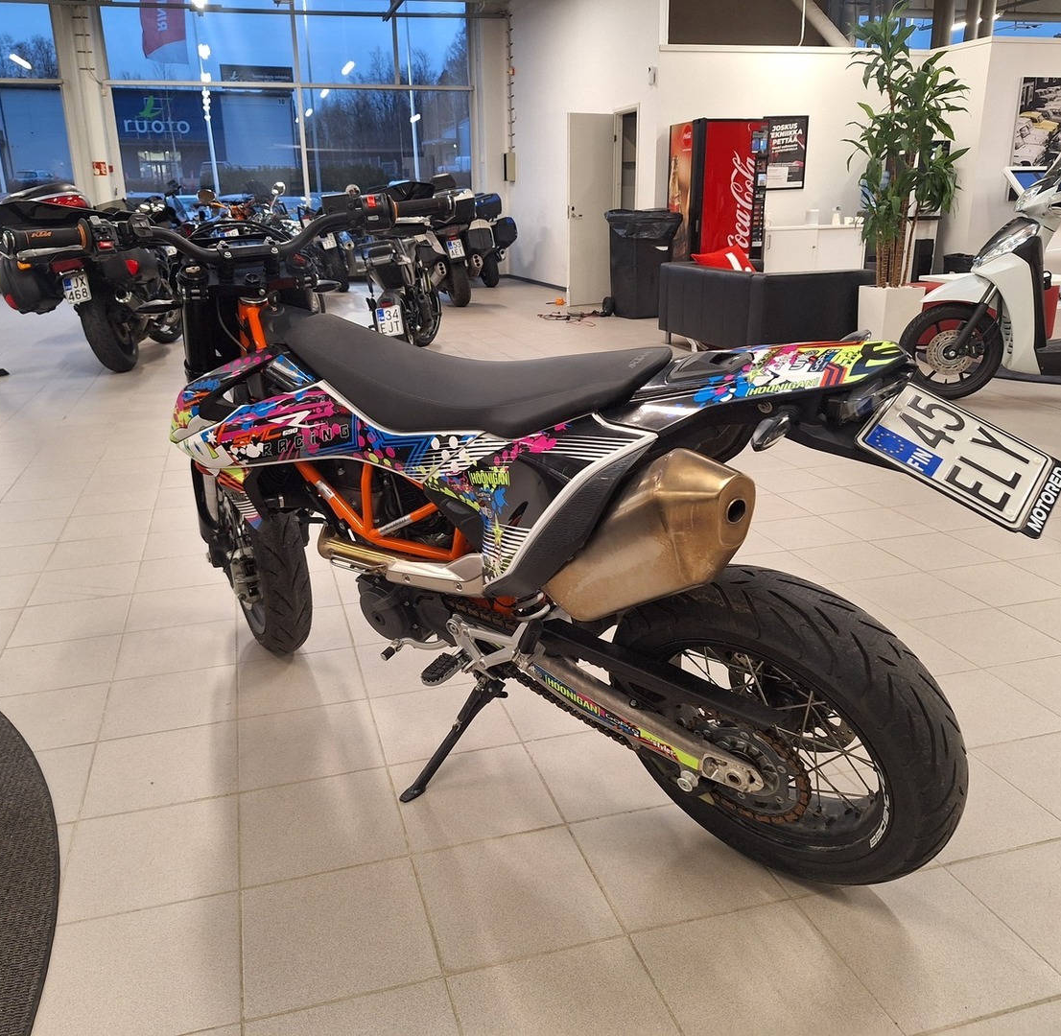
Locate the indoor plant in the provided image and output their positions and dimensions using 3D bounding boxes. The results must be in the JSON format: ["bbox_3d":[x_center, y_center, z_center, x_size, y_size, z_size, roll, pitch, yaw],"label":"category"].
[{"bbox_3d":[2.479,-2.176,6.179,0.780,2.330,0.760,-6,19,-16],"label":"indoor plant"}]

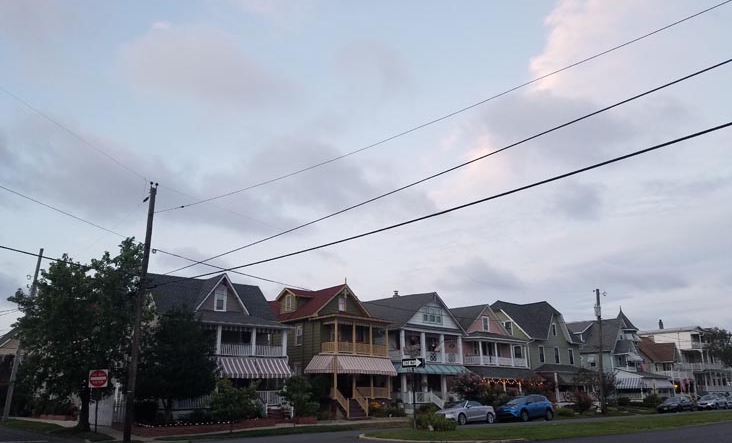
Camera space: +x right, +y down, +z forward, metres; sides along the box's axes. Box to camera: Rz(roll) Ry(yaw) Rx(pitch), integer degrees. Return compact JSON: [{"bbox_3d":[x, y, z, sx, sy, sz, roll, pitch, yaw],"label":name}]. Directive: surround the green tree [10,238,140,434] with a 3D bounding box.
[{"bbox_3d":[-13.983,5.351,27.126,6.040,9.332,6.040,15,-23,-40],"label":"green tree"}]

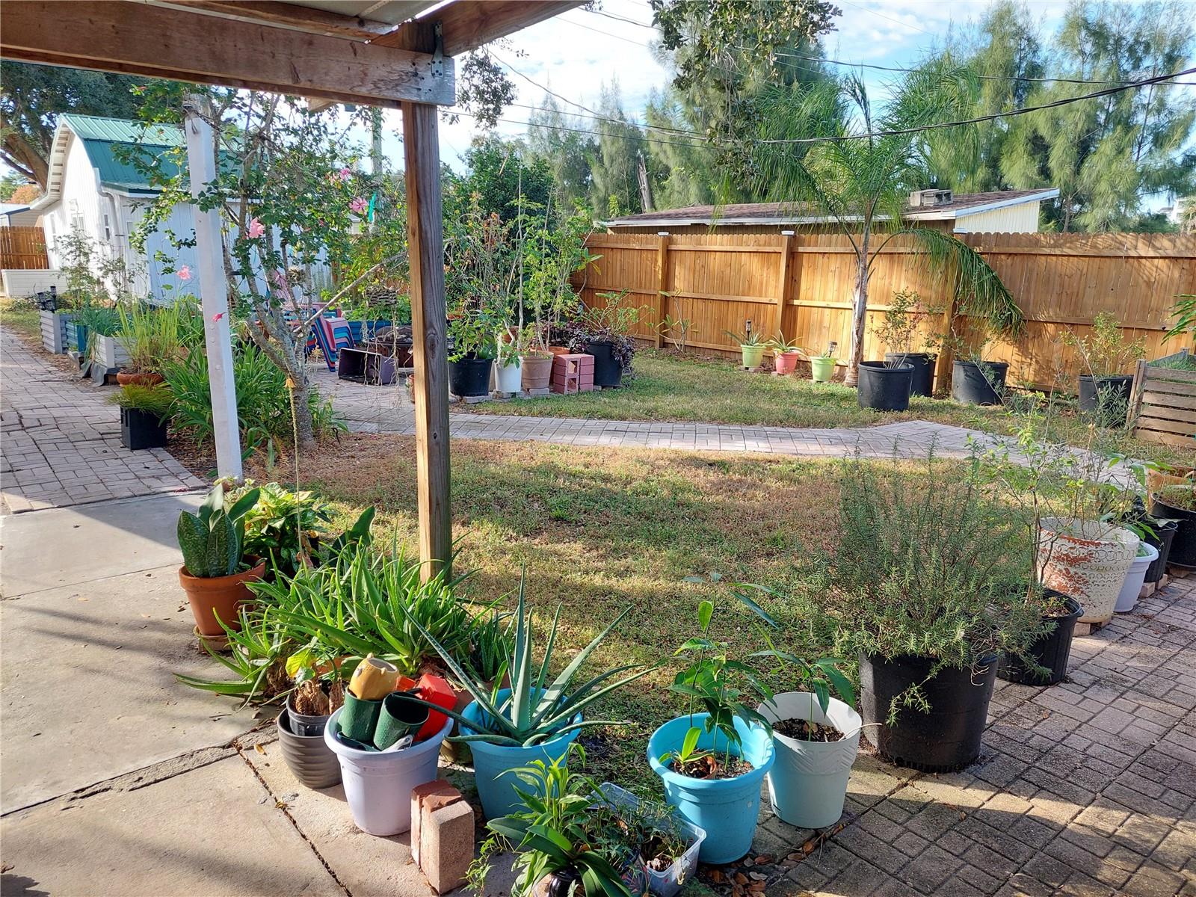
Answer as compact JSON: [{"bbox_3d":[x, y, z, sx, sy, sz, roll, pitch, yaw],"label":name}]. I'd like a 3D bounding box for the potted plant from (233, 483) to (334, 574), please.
[{"bbox_3d":[-1.369,0.413,3.621,0.460,0.560,0.440,-5,14,-22],"label":"potted plant"}]

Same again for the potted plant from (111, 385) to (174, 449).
[{"bbox_3d":[-3.320,-0.259,6.054,0.400,0.460,0.400,-7,14,-29],"label":"potted plant"}]

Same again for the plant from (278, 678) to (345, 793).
[{"bbox_3d":[-0.868,0.861,2.571,0.235,0.335,0.235,0,13,0],"label":"plant"}]

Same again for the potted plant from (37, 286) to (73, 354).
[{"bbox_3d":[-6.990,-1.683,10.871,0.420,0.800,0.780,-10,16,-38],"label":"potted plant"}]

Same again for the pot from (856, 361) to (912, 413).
[{"bbox_3d":[3.044,-0.666,8.842,0.555,0.460,0.555,1,13,0],"label":"pot"}]

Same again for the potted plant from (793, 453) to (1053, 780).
[{"bbox_3d":[1.052,0.518,2.724,0.800,1.000,0.760,6,14,24],"label":"potted plant"}]

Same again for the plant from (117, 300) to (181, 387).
[{"bbox_3d":[-4.622,-1.085,8.522,0.620,0.860,0.580,-6,14,-28],"label":"plant"}]

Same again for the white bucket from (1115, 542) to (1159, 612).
[{"bbox_3d":[2.446,0.602,3.963,0.350,0.280,0.350,0,13,0],"label":"white bucket"}]

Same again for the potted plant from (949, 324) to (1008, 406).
[{"bbox_3d":[4.230,-0.949,9.218,0.630,0.870,0.580,1,13,0],"label":"potted plant"}]

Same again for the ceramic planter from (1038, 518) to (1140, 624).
[{"bbox_3d":[2.146,0.546,3.681,0.385,0.370,0.385,1,13,0],"label":"ceramic planter"}]

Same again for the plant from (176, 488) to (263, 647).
[{"bbox_3d":[-1.558,0.469,3.458,0.335,0.655,0.335,0,13,0],"label":"plant"}]

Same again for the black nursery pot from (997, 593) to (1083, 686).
[{"bbox_3d":[1.741,0.768,3.325,0.335,0.265,0.335,7,14,29],"label":"black nursery pot"}]

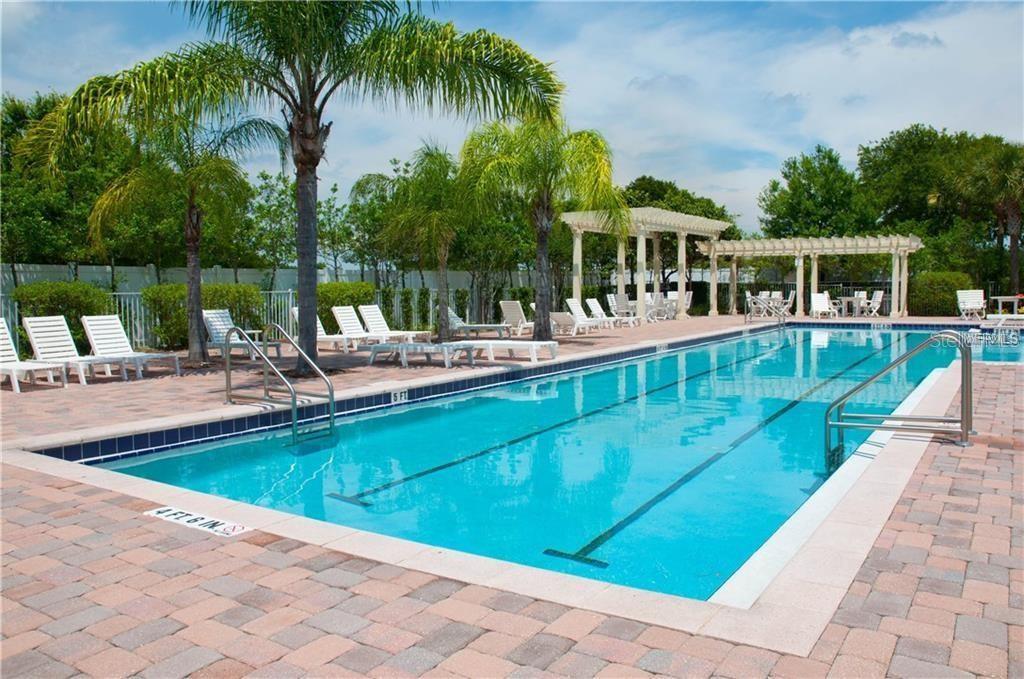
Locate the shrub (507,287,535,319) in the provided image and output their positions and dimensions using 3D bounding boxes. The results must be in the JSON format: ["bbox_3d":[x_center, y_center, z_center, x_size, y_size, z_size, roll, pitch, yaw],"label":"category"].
[{"bbox_3d":[0.377,-1.357,28.900,0.850,1.220,0.900,2,5,35],"label":"shrub"}]

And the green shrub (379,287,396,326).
[{"bbox_3d":[-3.875,-0.920,23.856,0.520,1.380,0.520,-1,4,0],"label":"green shrub"}]

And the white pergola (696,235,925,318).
[{"bbox_3d":[12.323,-2.514,31.941,8.209,3.118,3.482,1,4,33],"label":"white pergola"}]

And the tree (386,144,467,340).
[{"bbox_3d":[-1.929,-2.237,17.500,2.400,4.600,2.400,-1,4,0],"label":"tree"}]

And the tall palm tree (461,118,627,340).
[{"bbox_3d":[0.715,-2.496,17.400,3.700,5.000,3.700,-1,4,0],"label":"tall palm tree"}]

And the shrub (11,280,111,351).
[{"bbox_3d":[-10.350,-0.500,17.652,1.300,1.674,1.530,1,4,33],"label":"shrub"}]

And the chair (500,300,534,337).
[{"bbox_3d":[0.356,-0.624,21.735,0.660,0.950,1.700,1,4,31],"label":"chair"}]

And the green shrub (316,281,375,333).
[{"bbox_3d":[-5.023,-0.836,21.852,1.150,1.500,2.000,2,4,33],"label":"green shrub"}]

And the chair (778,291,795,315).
[{"bbox_3d":[11.348,-1.451,31.566,0.650,1.050,0.600,2,4,33],"label":"chair"}]

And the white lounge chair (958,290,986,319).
[{"bbox_3d":[14.519,-1.073,24.200,0.720,0.950,0.750,0,4,10],"label":"white lounge chair"}]

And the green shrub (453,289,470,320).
[{"bbox_3d":[-1.778,-1.215,27.000,0.550,1.200,0.550,-1,4,0],"label":"green shrub"}]

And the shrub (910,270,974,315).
[{"bbox_3d":[17.426,-1.855,31.144,2.300,1.750,1.600,2,4,33],"label":"shrub"}]

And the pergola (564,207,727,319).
[{"bbox_3d":[5.503,-2.712,30.170,3.517,3.984,8.449,1,4,33],"label":"pergola"}]

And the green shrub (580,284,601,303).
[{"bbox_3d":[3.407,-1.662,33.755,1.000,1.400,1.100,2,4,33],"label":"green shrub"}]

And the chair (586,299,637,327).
[{"bbox_3d":[2.898,-0.732,22.000,1.500,0.840,0.650,2,5,35],"label":"chair"}]

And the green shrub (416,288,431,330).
[{"bbox_3d":[-2.913,-1.008,25.257,0.460,1.350,0.460,-1,4,0],"label":"green shrub"}]

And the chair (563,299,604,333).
[{"bbox_3d":[2.181,-0.675,21.300,1.500,0.850,0.650,2,5,35],"label":"chair"}]

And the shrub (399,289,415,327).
[{"bbox_3d":[-3.907,-1.164,28.346,0.480,1.470,0.480,1,4,33],"label":"shrub"}]

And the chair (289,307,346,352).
[{"bbox_3d":[-3.900,-0.225,16.474,1.700,0.940,0.660,2,4,33],"label":"chair"}]

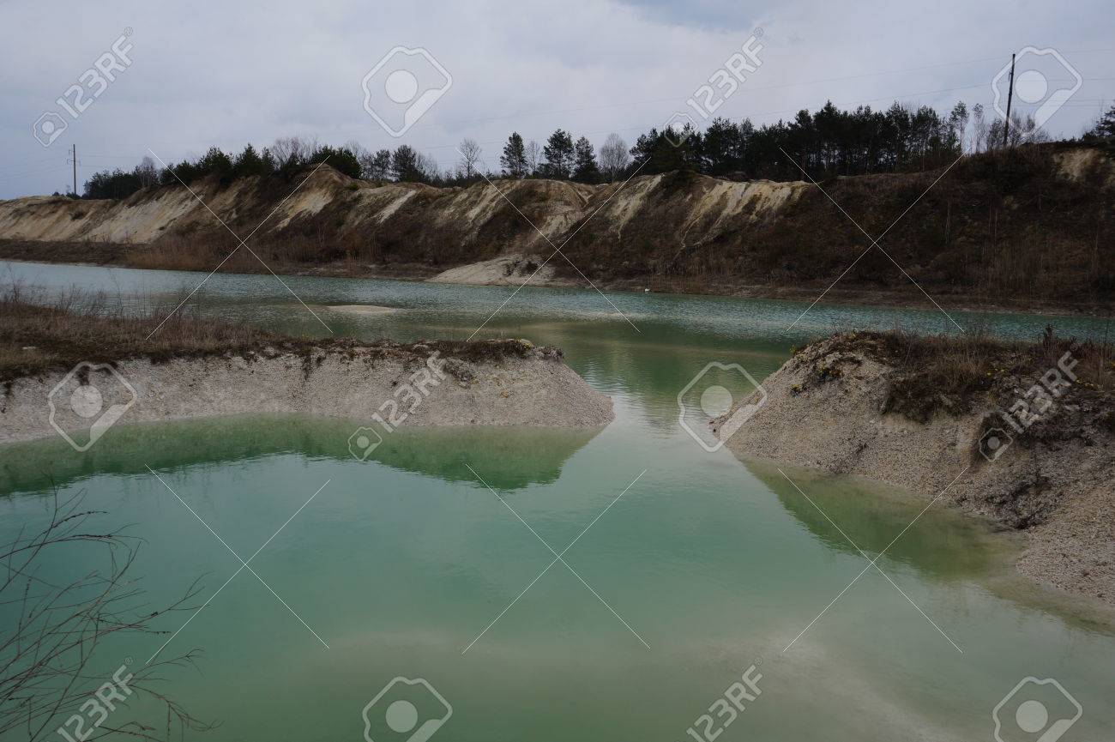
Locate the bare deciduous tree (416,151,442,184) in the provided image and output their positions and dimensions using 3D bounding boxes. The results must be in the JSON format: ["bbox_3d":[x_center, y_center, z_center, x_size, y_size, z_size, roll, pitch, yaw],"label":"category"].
[{"bbox_3d":[-19.990,-31.500,130.030,3.940,5.140,3.820,0,9,0],"label":"bare deciduous tree"}]

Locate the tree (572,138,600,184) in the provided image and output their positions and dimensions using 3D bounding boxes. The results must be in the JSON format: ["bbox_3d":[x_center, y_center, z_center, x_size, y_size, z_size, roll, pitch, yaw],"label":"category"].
[{"bbox_3d":[4.120,-29.620,118.030,4.060,7.040,3.930,0,9,0],"label":"tree"}]

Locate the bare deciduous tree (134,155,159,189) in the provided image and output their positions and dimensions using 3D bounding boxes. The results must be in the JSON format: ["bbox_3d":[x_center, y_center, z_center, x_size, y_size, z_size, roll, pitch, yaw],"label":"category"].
[{"bbox_3d":[-125.453,-60.569,255.000,7.710,10.150,7.710,2,7,0],"label":"bare deciduous tree"}]

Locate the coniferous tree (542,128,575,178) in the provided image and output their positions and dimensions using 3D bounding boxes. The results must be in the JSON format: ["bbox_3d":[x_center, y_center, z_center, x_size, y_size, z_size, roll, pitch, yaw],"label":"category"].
[{"bbox_3d":[0.120,-30.220,117.030,4.610,7.470,4.480,0,9,0],"label":"coniferous tree"}]

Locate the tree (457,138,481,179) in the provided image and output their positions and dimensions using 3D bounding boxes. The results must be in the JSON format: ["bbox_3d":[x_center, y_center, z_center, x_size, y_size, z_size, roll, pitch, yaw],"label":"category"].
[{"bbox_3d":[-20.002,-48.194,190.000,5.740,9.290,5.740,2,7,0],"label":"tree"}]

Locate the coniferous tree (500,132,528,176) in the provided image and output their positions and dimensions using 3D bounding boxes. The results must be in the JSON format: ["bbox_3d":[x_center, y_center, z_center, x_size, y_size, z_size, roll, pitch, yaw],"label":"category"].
[{"bbox_3d":[-6.090,-30.360,118.030,3.820,6.790,3.700,0,9,0],"label":"coniferous tree"}]

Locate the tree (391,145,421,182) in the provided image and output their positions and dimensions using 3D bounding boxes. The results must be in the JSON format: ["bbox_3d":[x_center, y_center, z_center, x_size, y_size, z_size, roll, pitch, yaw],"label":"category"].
[{"bbox_3d":[-23.220,-31.610,128.030,4.530,6.000,4.390,0,9,0],"label":"tree"}]

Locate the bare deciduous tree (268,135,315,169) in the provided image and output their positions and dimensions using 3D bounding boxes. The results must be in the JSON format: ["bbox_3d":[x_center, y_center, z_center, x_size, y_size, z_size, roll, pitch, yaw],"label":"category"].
[{"bbox_3d":[-68.963,-56.548,218.000,12.270,9.540,11.040,2,7,0],"label":"bare deciduous tree"}]

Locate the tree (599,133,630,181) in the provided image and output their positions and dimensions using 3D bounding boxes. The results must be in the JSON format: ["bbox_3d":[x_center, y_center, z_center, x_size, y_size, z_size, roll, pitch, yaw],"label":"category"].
[{"bbox_3d":[11.518,-43.470,170.000,6.200,9.690,6.200,2,7,0],"label":"tree"}]

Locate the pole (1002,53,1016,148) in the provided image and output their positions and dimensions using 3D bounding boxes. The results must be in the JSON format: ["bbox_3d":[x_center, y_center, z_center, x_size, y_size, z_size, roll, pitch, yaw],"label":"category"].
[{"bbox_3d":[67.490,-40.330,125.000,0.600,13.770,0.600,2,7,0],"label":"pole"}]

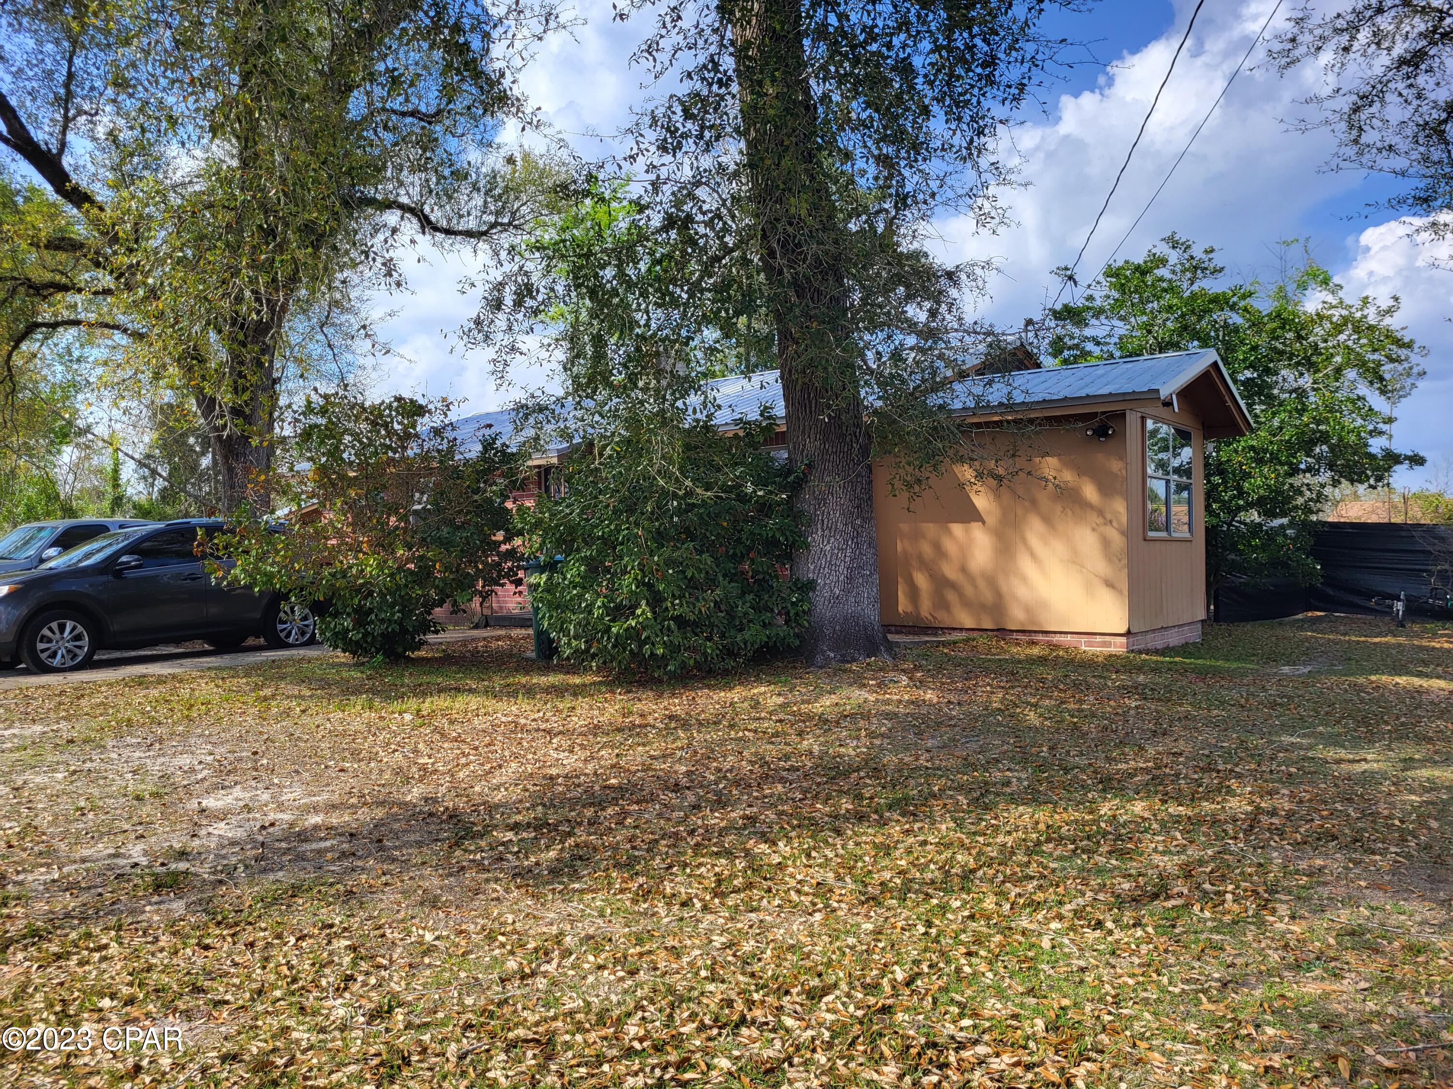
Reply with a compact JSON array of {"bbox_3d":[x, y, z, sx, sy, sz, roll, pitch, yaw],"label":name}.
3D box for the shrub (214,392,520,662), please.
[{"bbox_3d":[-3.934,-0.193,11.950,3.250,2.920,2.950,0,-1,-18],"label":"shrub"}]

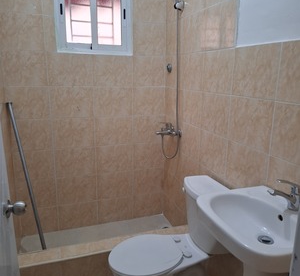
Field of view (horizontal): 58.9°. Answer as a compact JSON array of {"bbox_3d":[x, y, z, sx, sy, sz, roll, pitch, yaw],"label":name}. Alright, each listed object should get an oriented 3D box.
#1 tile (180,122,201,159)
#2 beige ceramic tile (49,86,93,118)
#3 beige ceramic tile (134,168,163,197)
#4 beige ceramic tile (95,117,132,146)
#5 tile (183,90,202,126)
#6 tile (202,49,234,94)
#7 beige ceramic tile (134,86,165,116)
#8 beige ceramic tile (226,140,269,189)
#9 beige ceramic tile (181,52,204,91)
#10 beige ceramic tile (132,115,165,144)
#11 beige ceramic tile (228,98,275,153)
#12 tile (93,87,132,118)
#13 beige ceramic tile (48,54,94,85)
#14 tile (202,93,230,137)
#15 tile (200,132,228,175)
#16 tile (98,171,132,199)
[{"bbox_3d":[0.285,0.016,2.004,0.010,0.250,0.327,-4,15,-19],"label":"tile"},{"bbox_3d":[-0.610,-0.276,2.090,0.329,0.248,0.010,-4,14,-19],"label":"beige ceramic tile"},{"bbox_3d":[-0.018,0.406,2.479,0.285,0.250,0.012,-4,14,-19],"label":"beige ceramic tile"},{"bbox_3d":[-0.306,-0.058,2.269,0.327,0.250,0.010,-4,15,-19],"label":"beige ceramic tile"},{"bbox_3d":[0.288,-0.227,1.944,0.010,0.250,0.327,-4,15,-19],"label":"tile"},{"bbox_3d":[0.398,-0.387,1.563,0.010,0.248,0.319,-4,14,-19],"label":"tile"},{"bbox_3d":[-0.010,-0.315,2.308,0.285,0.250,0.012,-4,14,-19],"label":"beige ceramic tile"},{"bbox_3d":[0.496,0.165,1.395,0.010,0.248,0.319,-4,14,-19],"label":"beige ceramic tile"},{"bbox_3d":[0.293,-0.457,1.846,0.010,0.248,0.319,-4,14,-19],"label":"beige ceramic tile"},{"bbox_3d":[-0.015,-0.077,2.358,0.283,0.248,0.010,-4,14,-19],"label":"beige ceramic tile"},{"bbox_3d":[0.502,-0.078,1.358,0.012,0.250,0.330,-4,14,-19],"label":"beige ceramic tile"},{"bbox_3d":[-0.300,-0.300,2.212,0.330,0.250,0.012,-4,14,-19],"label":"tile"},{"bbox_3d":[-0.606,-0.518,2.032,0.329,0.248,0.010,-4,14,-19],"label":"beige ceramic tile"},{"bbox_3d":[0.397,-0.151,1.645,0.010,0.250,0.327,-4,15,-19],"label":"tile"},{"bbox_3d":[0.394,0.091,1.705,0.010,0.250,0.327,-4,15,-19],"label":"tile"},{"bbox_3d":[-0.310,0.425,2.372,0.329,0.248,0.010,-4,14,-19],"label":"tile"}]

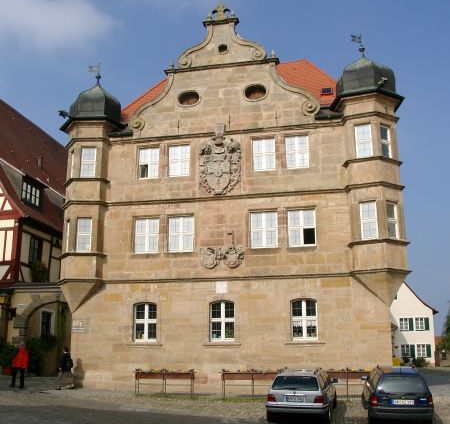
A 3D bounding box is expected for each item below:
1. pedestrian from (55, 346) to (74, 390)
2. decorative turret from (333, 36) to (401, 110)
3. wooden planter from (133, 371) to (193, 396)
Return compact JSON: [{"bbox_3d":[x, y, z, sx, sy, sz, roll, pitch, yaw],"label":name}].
[{"bbox_3d":[-6.245,6.096,23.000,0.600,1.662,0.480,-5,-14,17],"label":"pedestrian"},{"bbox_3d":[5.639,-5.558,23.649,2.700,3.250,2.750,-3,-15,11],"label":"decorative turret"},{"bbox_3d":[-2.165,6.153,21.229,2.250,0.940,0.400,-3,-15,11],"label":"wooden planter"}]

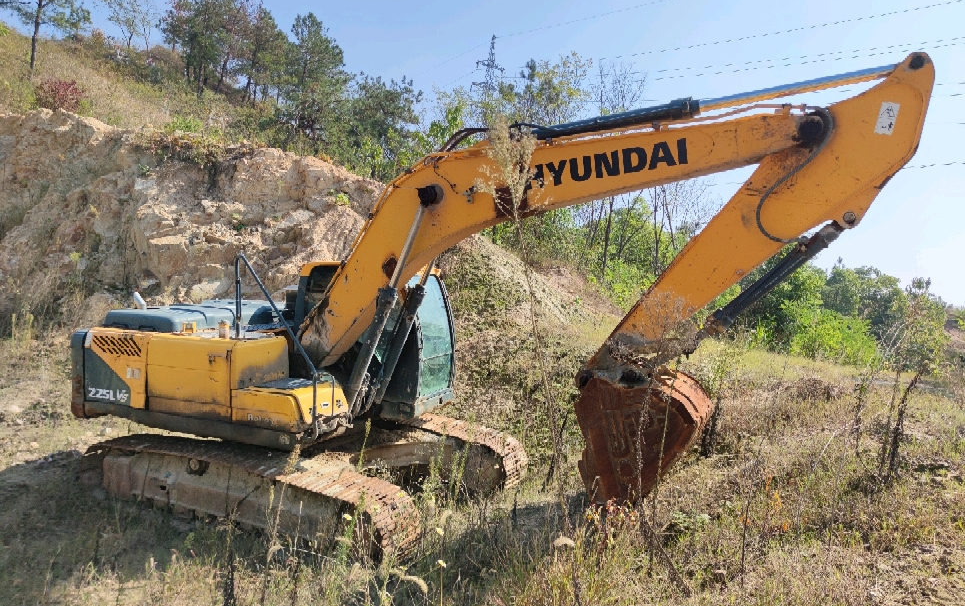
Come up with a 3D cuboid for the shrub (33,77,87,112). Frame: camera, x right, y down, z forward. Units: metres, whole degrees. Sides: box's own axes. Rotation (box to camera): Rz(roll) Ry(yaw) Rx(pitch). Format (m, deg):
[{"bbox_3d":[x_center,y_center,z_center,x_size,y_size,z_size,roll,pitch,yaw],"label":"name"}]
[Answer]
[{"bbox_3d":[-14.540,-7.167,23.000,1.750,1.200,1.600,1,4,-32],"label":"shrub"}]

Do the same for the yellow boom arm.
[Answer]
[{"bbox_3d":[0.736,-0.135,6.763,6.220,4.040,1.140,3,4,25],"label":"yellow boom arm"}]

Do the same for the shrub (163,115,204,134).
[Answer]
[{"bbox_3d":[-9.353,-5.634,21.000,1.200,0.700,1.100,2,4,-24],"label":"shrub"}]

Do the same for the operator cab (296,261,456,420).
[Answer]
[{"bbox_3d":[-1.358,0.399,8.720,1.820,1.810,1.000,3,4,25],"label":"operator cab"}]

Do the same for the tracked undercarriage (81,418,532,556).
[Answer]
[{"bbox_3d":[-2.103,1.992,8.202,4.440,0.930,2.990,3,4,29],"label":"tracked undercarriage"}]

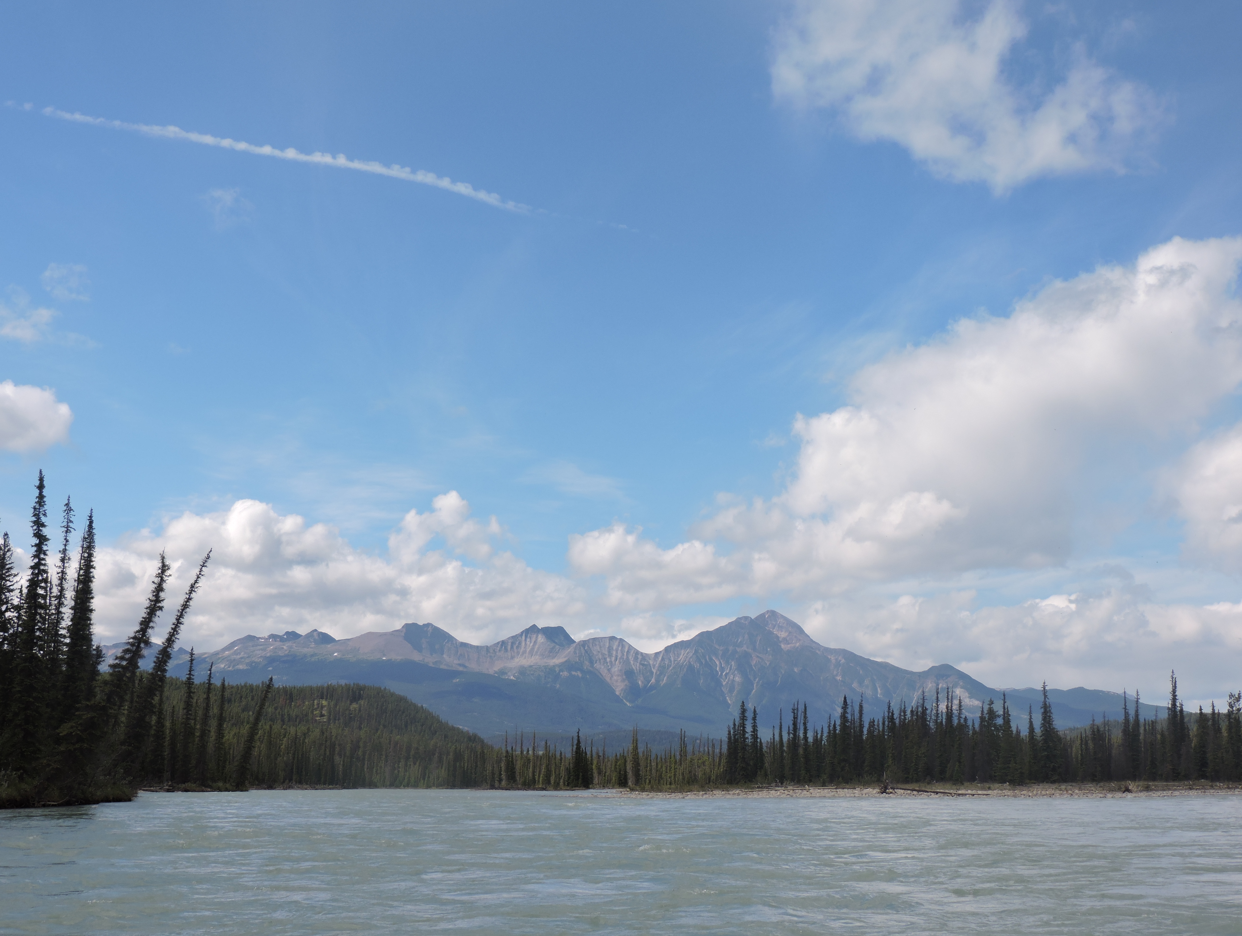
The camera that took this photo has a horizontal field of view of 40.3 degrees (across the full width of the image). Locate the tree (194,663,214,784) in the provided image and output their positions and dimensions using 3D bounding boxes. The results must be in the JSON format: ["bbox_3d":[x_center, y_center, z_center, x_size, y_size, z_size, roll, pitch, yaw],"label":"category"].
[{"bbox_3d":[-45.754,28.052,186.000,2.030,13.130,2.030,3,-11,-13],"label":"tree"}]

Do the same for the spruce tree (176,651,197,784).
[{"bbox_3d":[-46.441,26.689,181.168,2.080,14.030,2.080,3,-11,-14],"label":"spruce tree"}]

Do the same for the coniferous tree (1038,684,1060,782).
[{"bbox_3d":[47.993,29.618,189.779,2.400,11.010,2.400,-3,-11,14],"label":"coniferous tree"}]

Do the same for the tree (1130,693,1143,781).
[{"bbox_3d":[61.600,31.969,202.564,1.750,10.600,1.750,-3,-11,16],"label":"tree"}]

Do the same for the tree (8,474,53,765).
[{"bbox_3d":[-30.557,8.097,87.995,2.230,15.890,2.230,4,-11,-19],"label":"tree"}]

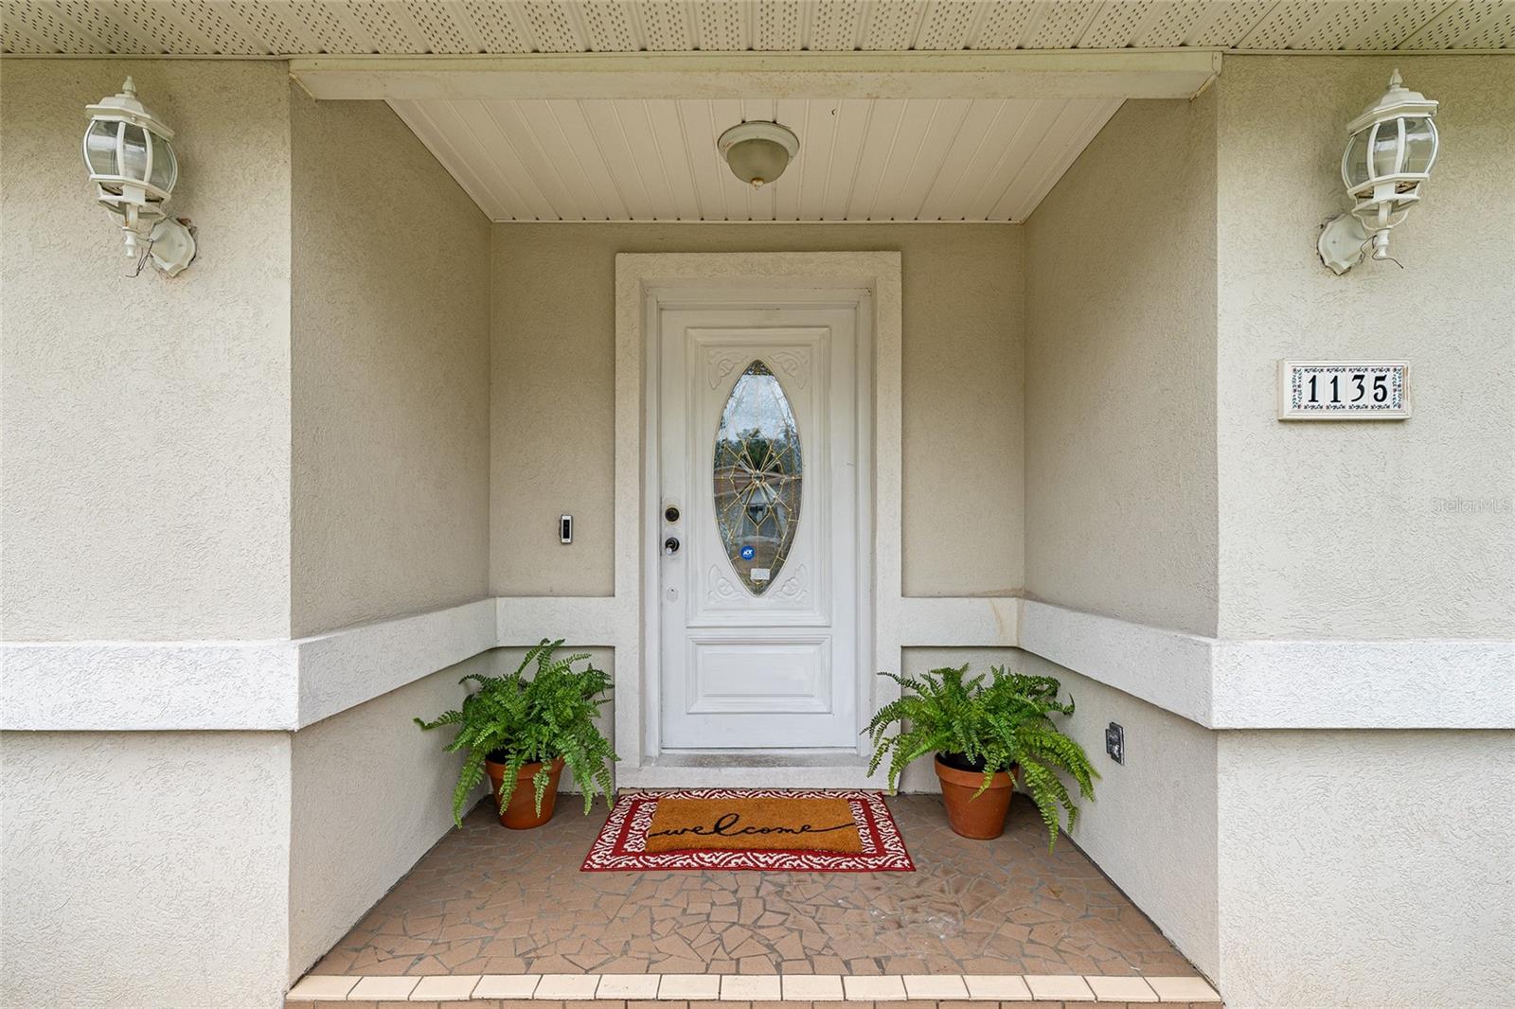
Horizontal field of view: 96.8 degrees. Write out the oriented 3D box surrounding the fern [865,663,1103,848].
[{"bbox_3d":[0.773,0.928,2.531,0.719,0.621,0.621,0,-1,0],"label":"fern"}]

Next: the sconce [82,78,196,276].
[{"bbox_3d":[-1.450,-0.778,1.573,0.163,0.419,0.202,0,-1,0],"label":"sconce"}]

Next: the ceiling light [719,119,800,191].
[{"bbox_3d":[0.003,-1.159,2.310,0.280,0.158,0.280,0,-1,0],"label":"ceiling light"}]

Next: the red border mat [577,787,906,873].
[{"bbox_3d":[-0.028,1.231,2.551,1.118,0.012,0.601,0,-1,0],"label":"red border mat"}]

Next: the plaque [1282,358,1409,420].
[{"bbox_3d":[1.453,-0.283,1.663,0.315,0.145,0.022,0,-1,0],"label":"plaque"}]

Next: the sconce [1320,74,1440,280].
[{"bbox_3d":[1.453,-0.783,1.568,0.163,0.423,0.212,0,-1,0],"label":"sconce"}]

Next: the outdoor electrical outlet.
[{"bbox_3d":[1.129,0.757,2.128,0.029,0.118,0.073,0,-1,0],"label":"outdoor electrical outlet"}]

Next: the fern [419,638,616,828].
[{"bbox_3d":[-0.847,0.892,2.581,0.630,0.699,0.591,0,-1,0],"label":"fern"}]

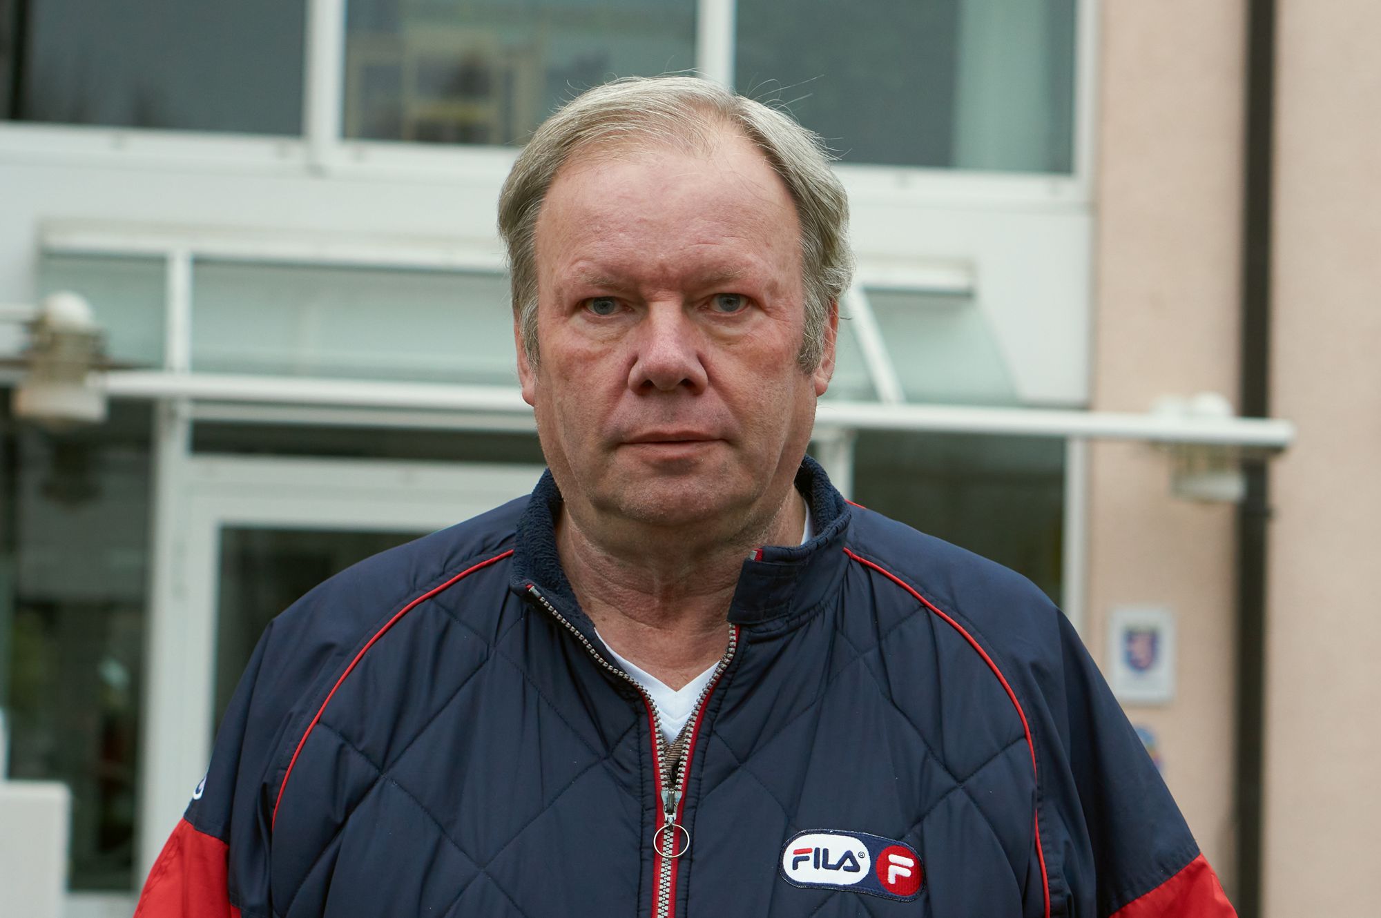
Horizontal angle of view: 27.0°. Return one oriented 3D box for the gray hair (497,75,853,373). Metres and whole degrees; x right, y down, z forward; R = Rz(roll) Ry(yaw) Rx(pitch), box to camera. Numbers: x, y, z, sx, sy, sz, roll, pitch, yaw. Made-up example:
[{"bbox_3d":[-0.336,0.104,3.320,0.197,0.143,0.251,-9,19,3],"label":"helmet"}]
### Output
[{"bbox_3d":[-0.008,-0.115,1.575,0.195,0.188,0.192,0,-3,4],"label":"gray hair"}]

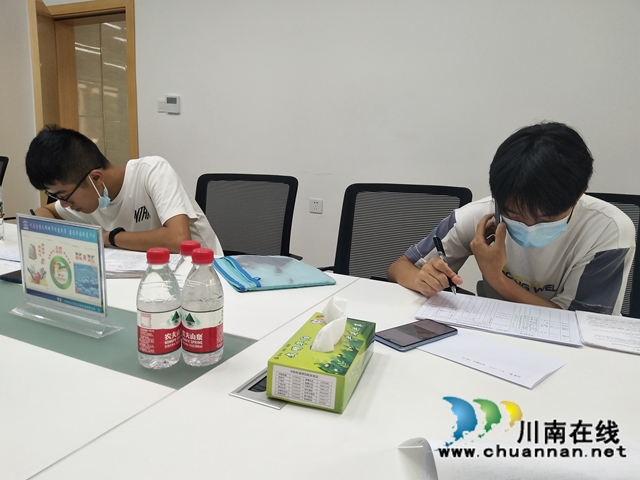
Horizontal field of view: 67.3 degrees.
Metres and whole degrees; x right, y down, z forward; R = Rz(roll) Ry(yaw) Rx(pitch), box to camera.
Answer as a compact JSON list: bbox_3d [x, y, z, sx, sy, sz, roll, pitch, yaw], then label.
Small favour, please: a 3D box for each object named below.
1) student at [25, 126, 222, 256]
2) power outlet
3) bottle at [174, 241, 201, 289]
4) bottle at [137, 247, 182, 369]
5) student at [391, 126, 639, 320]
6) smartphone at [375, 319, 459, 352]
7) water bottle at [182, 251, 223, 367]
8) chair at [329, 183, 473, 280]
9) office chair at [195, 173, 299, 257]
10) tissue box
[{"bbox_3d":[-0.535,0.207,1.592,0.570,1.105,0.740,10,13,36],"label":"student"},{"bbox_3d":[-0.021,-0.208,2.965,0.086,0.086,0.010,7,11,24],"label":"power outlet"},{"bbox_3d":[-0.206,0.084,0.770,0.064,0.170,0.064,2,10,0],"label":"bottle"},{"bbox_3d":[-0.234,0.096,0.700,0.064,0.170,0.064,2,10,0],"label":"bottle"},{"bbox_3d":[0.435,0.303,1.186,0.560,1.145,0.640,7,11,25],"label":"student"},{"bbox_3d":[0.172,0.168,0.851,0.153,0.009,0.072,-6,13,-38],"label":"smartphone"},{"bbox_3d":[-0.173,0.096,0.714,0.064,0.170,0.064,2,10,0],"label":"water bottle"},{"bbox_3d":[0.170,0.324,1.508,0.600,0.965,0.620,7,11,25],"label":"chair"},{"bbox_3d":[-0.427,0.256,1.737,0.600,0.965,0.620,7,11,25],"label":"office chair"},{"bbox_3d":[0.011,0.168,0.694,0.101,0.050,0.198,6,11,17],"label":"tissue box"}]

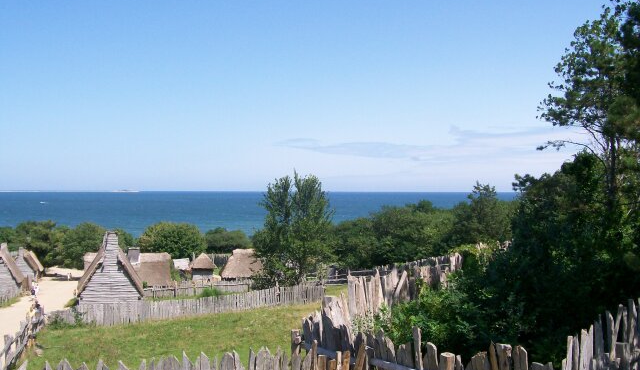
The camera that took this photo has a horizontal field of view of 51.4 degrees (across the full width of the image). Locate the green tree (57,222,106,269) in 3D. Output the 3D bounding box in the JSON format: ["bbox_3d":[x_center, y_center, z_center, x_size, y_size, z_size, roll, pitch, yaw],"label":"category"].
[{"bbox_3d":[-55.307,13.972,155.000,13.040,10.950,11.080,0,-1,-20],"label":"green tree"}]

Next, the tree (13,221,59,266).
[{"bbox_3d":[-66.252,13.856,155.000,11.640,10.710,9.900,0,-1,-23],"label":"tree"}]

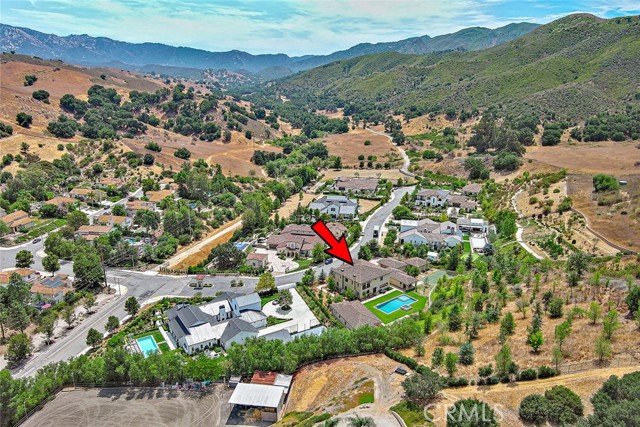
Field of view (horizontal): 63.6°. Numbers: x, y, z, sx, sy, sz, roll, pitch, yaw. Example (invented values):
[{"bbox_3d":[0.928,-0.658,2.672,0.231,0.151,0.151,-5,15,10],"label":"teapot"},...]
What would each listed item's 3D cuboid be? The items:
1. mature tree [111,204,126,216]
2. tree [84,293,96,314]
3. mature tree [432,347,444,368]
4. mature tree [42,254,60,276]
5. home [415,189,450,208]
[{"bbox_3d":[-112.630,-1.680,288.190,8.500,6.350,8.240,0,16,0],"label":"mature tree"},{"bbox_3d":[-78.307,31.017,176.142,4.325,7.783,4.325,0,17,0],"label":"tree"},{"bbox_3d":[30.120,36.610,131.070,2.960,5.750,2.960,0,17,0],"label":"mature tree"},{"bbox_3d":[-107.050,20.730,205.570,6.820,8.810,6.610,0,16,0],"label":"mature tree"},{"bbox_3d":[63.810,-8.770,292.170,18.000,8.000,13.000,6,18,19],"label":"home"}]

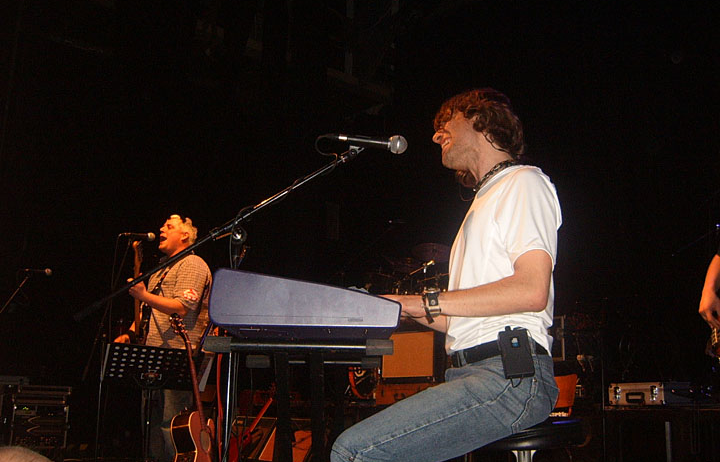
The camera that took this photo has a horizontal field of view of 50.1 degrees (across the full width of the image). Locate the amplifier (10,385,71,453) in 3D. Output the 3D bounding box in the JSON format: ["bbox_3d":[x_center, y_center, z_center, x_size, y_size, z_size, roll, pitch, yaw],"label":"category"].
[{"bbox_3d":[-2.695,1.536,6.490,0.520,0.580,0.500,3,-8,-14],"label":"amplifier"}]

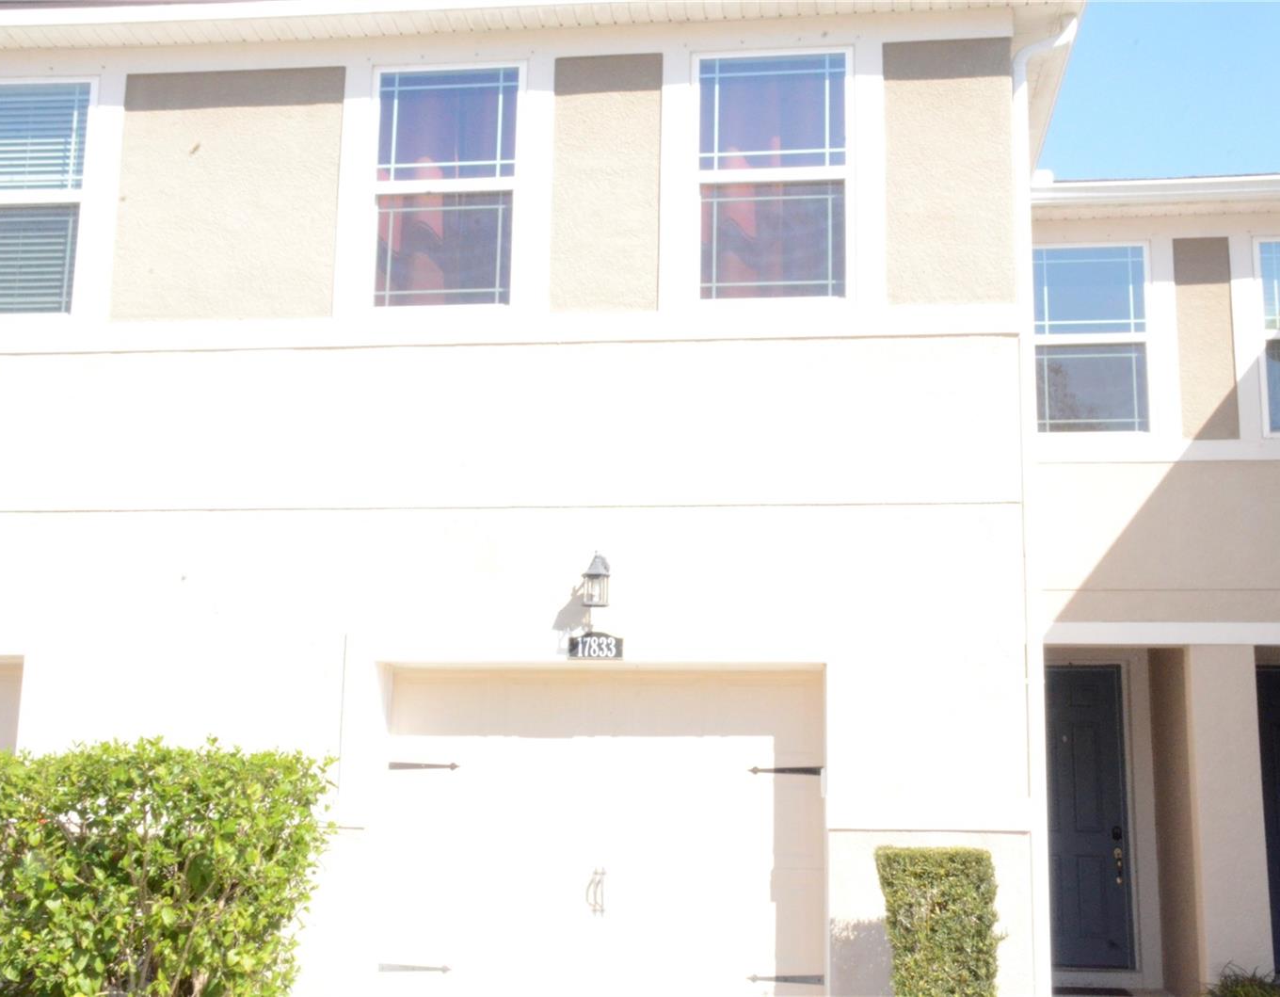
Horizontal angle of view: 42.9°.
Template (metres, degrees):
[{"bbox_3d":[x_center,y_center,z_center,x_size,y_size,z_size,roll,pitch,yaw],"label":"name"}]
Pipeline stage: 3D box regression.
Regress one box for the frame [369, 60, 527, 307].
[{"bbox_3d":[-1.119,-1.800,9.445,0.846,1.466,0.100,-1,-11,7],"label":"frame"}]

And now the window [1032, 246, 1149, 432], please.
[{"bbox_3d":[3.373,-1.187,12.221,0.863,1.457,0.100,-1,-11,7],"label":"window"}]

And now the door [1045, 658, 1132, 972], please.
[{"bbox_3d":[3.450,2.546,13.094,0.920,2.384,0.070,-1,-11,7],"label":"door"}]

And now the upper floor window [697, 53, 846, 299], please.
[{"bbox_3d":[0.751,-1.817,9.209,0.847,1.473,0.100,-1,-11,7],"label":"upper floor window"}]

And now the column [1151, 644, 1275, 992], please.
[{"bbox_3d":[4.238,2.420,12.170,0.486,2.500,1.520,-1,-11,7],"label":"column"}]

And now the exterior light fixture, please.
[{"bbox_3d":[-0.236,0.443,8.762,0.160,0.302,0.215,-1,-11,7],"label":"exterior light fixture"}]

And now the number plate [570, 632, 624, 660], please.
[{"bbox_3d":[-0.237,0.794,8.795,0.296,0.153,0.020,-1,-11,7],"label":"number plate"}]

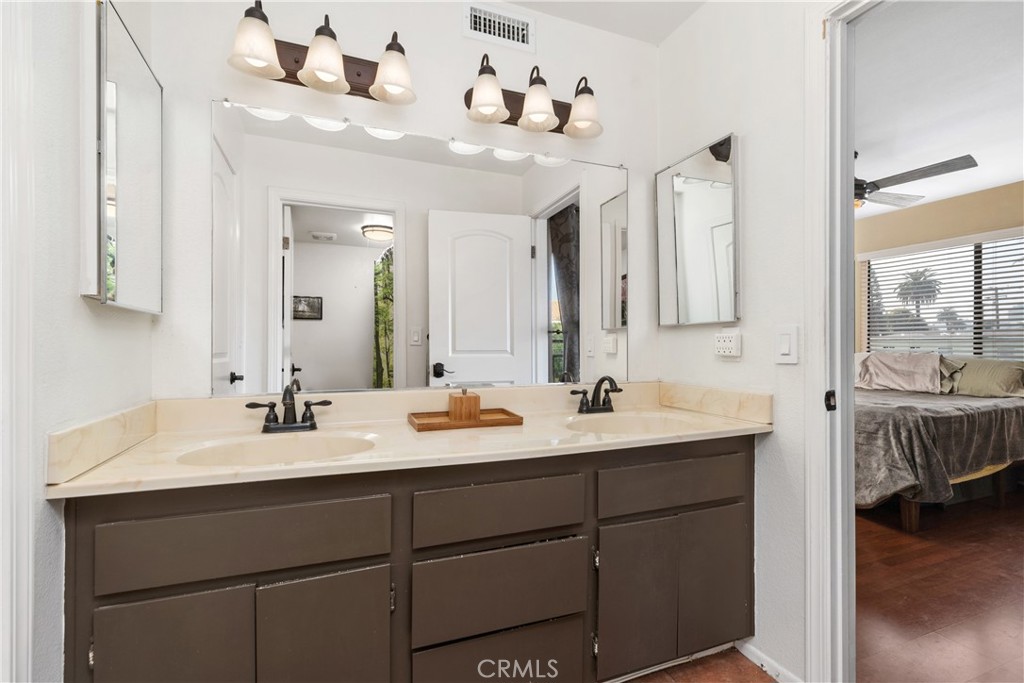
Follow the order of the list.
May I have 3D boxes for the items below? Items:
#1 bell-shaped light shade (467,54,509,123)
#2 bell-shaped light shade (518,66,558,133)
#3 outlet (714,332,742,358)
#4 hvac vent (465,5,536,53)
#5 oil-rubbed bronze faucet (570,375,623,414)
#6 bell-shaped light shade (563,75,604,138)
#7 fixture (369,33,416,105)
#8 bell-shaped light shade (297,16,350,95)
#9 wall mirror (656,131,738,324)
[{"bbox_3d":[-0.086,-0.904,1.594,0.150,0.213,0.165,0,-1,-21],"label":"bell-shaped light shade"},{"bbox_3d":[0.095,-0.903,1.664,0.150,0.213,0.165,0,-1,0],"label":"bell-shaped light shade"},{"bbox_3d":[0.777,0.014,1.637,0.035,0.084,0.098,0,-1,-21],"label":"outlet"},{"bbox_3d":[-0.041,-1.216,1.750,0.302,0.145,0.018,0,-1,-21],"label":"hvac vent"},{"bbox_3d":[0.352,0.204,1.746,0.235,0.145,0.160,0,-1,-21],"label":"oil-rubbed bronze faucet"},{"bbox_3d":[0.269,-0.903,1.731,0.150,0.213,0.165,0,-1,0],"label":"bell-shaped light shade"},{"bbox_3d":[-0.388,-0.905,1.477,0.150,0.213,0.165,0,-1,-21],"label":"fixture"},{"bbox_3d":[-0.578,-0.906,1.403,0.150,0.213,0.165,0,-1,-21],"label":"bell-shaped light shade"},{"bbox_3d":[0.721,-0.400,1.787,0.035,0.660,0.408,0,-1,-21],"label":"wall mirror"}]

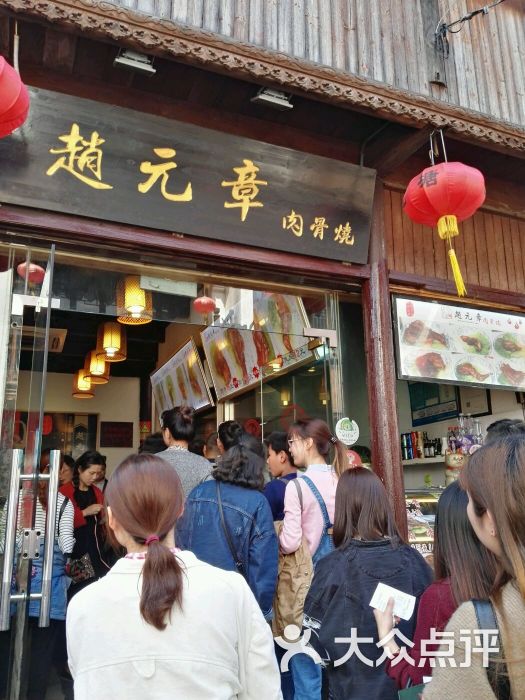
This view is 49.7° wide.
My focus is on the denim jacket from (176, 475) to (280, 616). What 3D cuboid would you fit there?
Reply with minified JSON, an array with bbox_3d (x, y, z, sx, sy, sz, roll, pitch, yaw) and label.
[{"bbox_3d":[-0.172,0.956,2.801,0.510,0.630,0.300,1,-14,-8],"label":"denim jacket"}]

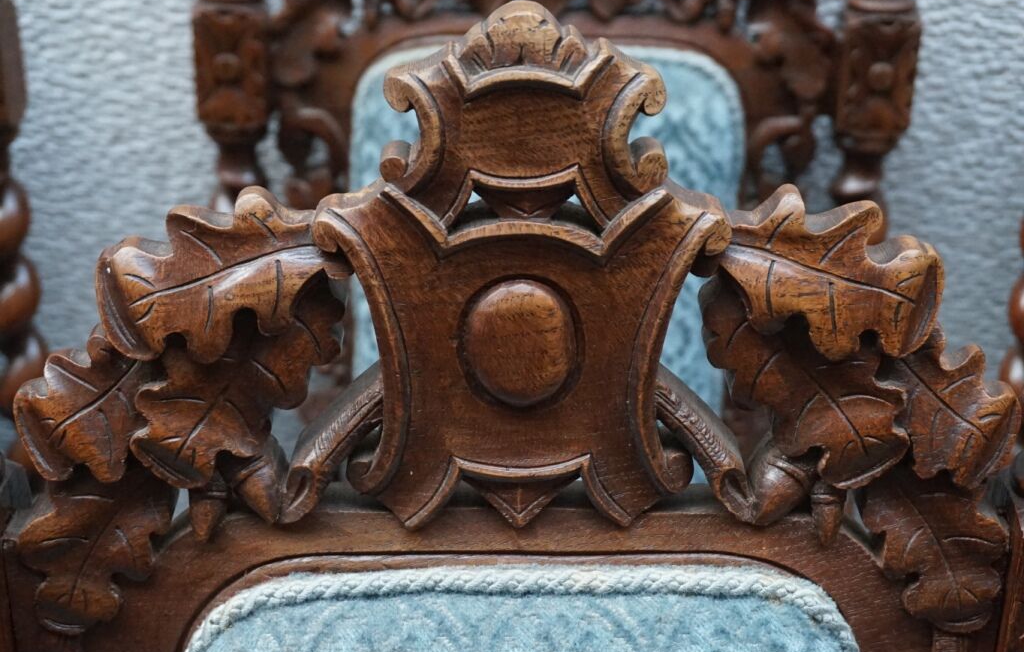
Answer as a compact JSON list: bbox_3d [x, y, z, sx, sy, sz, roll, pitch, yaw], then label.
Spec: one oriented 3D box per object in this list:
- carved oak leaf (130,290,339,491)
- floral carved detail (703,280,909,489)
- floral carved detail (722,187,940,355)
[{"bbox_3d":[-0.123,0.029,0.711,0.090,0.089,0.036,0,20,0],"label":"carved oak leaf"},{"bbox_3d":[0.131,0.026,0.710,0.088,0.091,0.036,0,20,0],"label":"floral carved detail"},{"bbox_3d":[0.137,-0.024,0.682,0.091,0.072,0.036,0,20,0],"label":"floral carved detail"}]

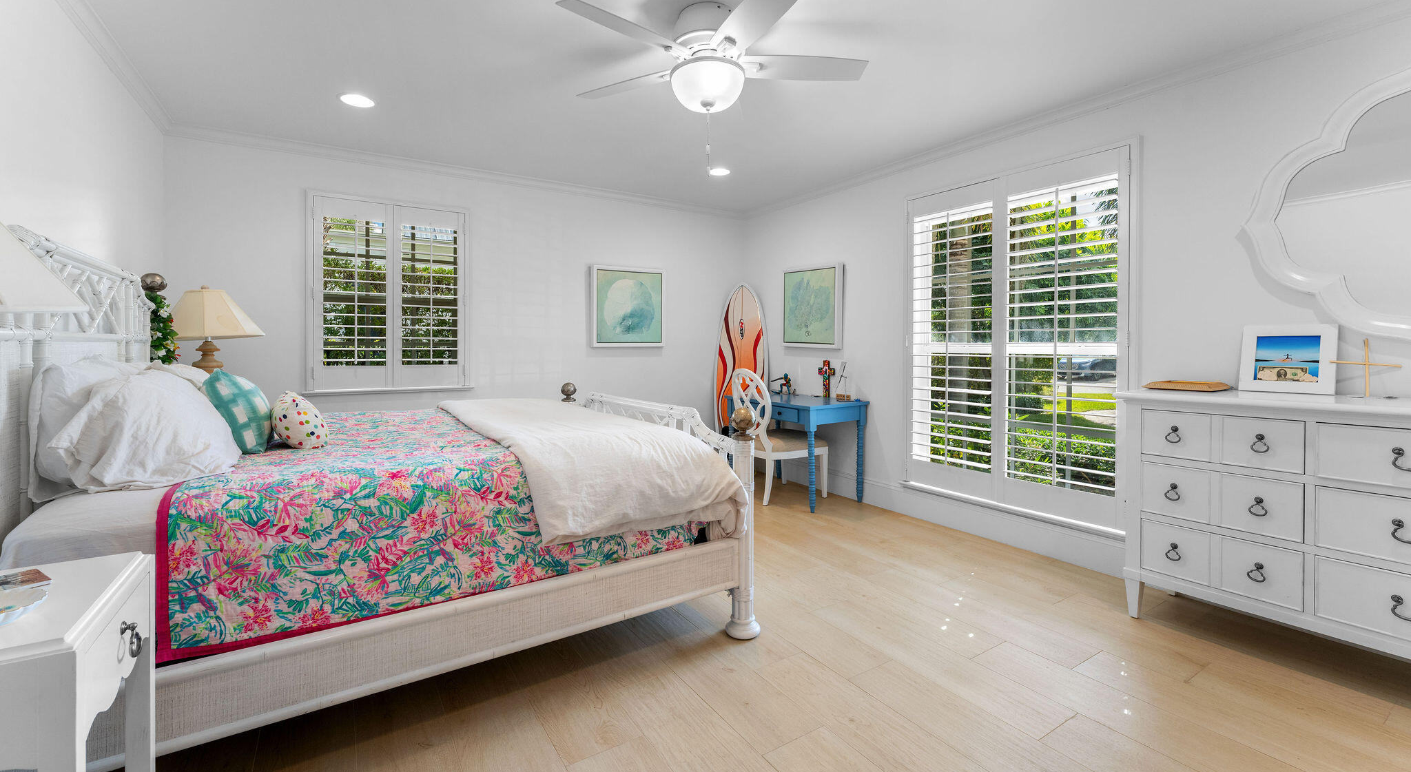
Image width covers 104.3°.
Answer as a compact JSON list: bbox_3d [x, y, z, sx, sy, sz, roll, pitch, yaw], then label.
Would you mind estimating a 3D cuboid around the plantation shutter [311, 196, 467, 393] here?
[{"bbox_3d":[-2.258,-0.639,3.969,0.995,1.341,0.090,-1,3,-30],"label":"plantation shutter"}]

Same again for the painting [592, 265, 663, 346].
[{"bbox_3d":[-0.679,-0.690,4.847,0.680,0.694,0.045,-1,3,-30],"label":"painting"}]

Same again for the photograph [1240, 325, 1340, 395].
[{"bbox_3d":[2.474,-0.114,2.333,0.022,0.288,0.280,7,-2,-37],"label":"photograph"}]

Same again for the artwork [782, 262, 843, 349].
[{"bbox_3d":[0.858,-0.636,4.484,0.045,0.635,0.650,-3,5,-34],"label":"artwork"}]

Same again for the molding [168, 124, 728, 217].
[{"bbox_3d":[-1.439,-1.620,4.354,4.211,0.080,0.055,-1,3,-30],"label":"molding"}]

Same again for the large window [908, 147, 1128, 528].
[{"bbox_3d":[1.834,-0.274,3.371,0.090,1.977,1.314,-1,3,-34],"label":"large window"}]

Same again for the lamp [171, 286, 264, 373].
[{"bbox_3d":[-2.905,-0.184,3.217,0.470,0.800,0.470,-1,3,-34],"label":"lamp"}]

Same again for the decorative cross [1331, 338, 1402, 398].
[{"bbox_3d":[2.571,-0.069,2.140,0.020,0.231,0.182,-1,3,-34],"label":"decorative cross"}]

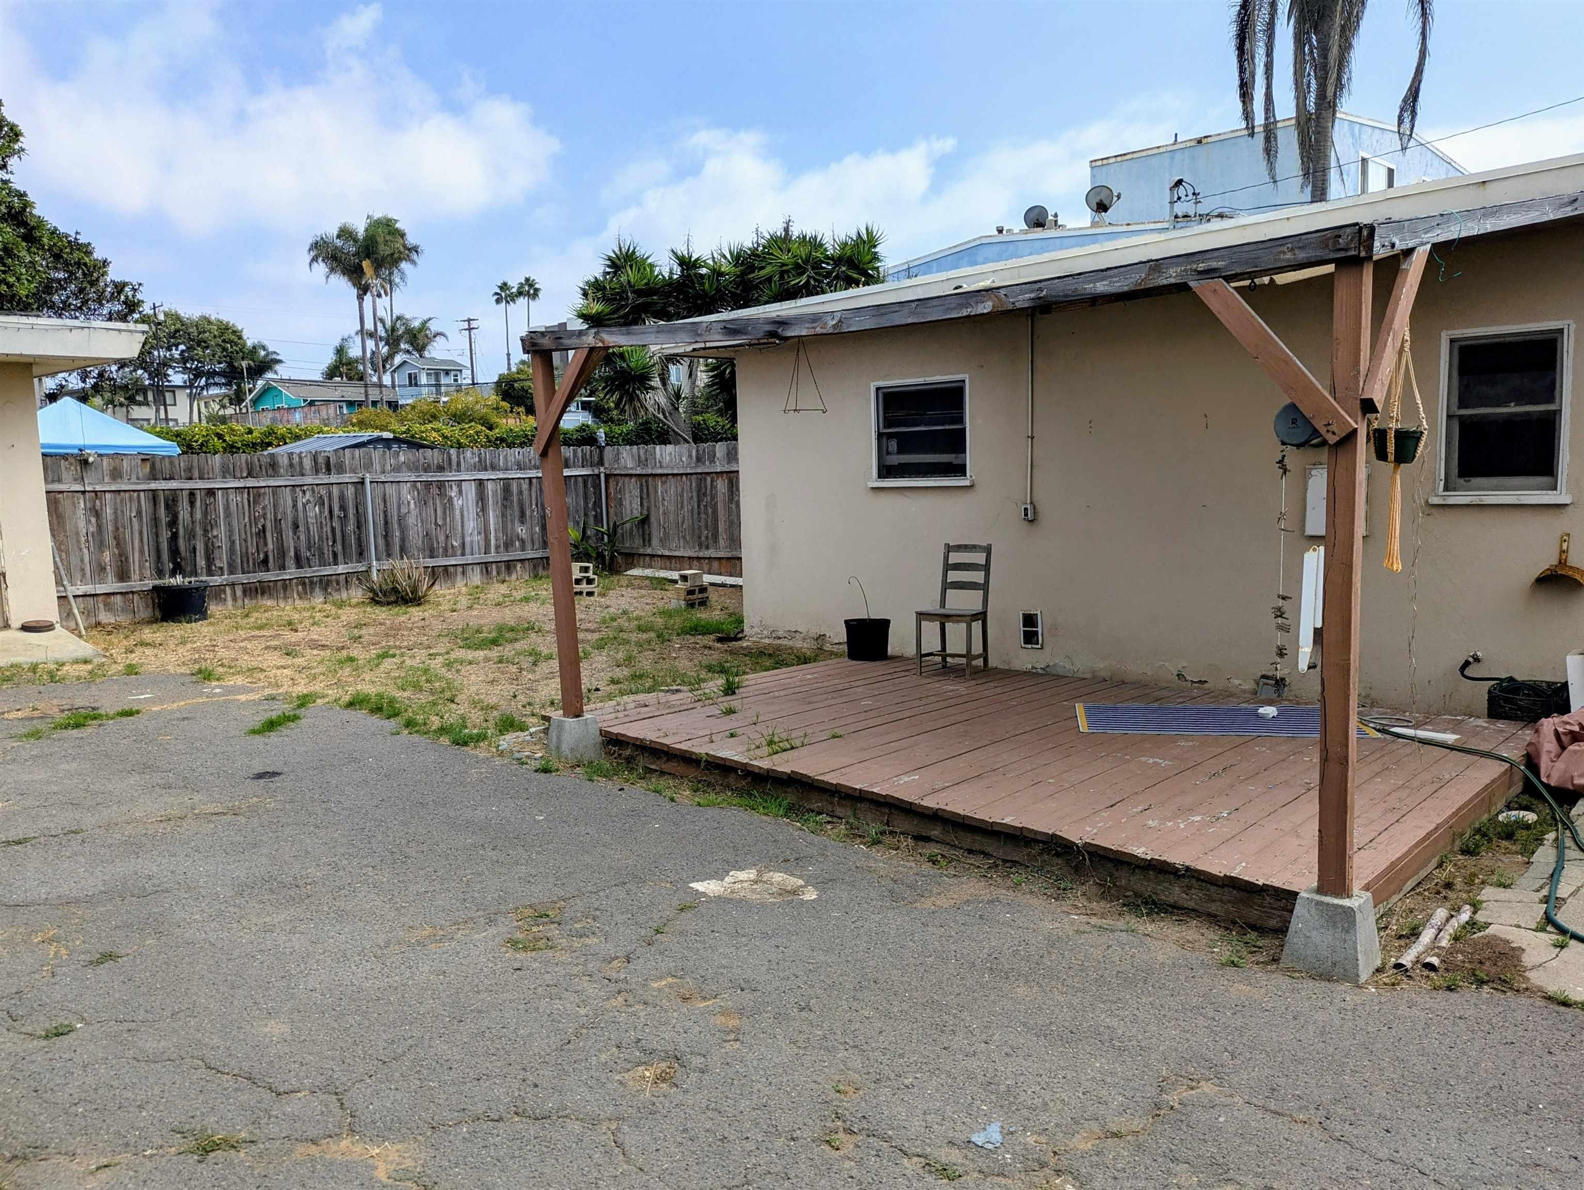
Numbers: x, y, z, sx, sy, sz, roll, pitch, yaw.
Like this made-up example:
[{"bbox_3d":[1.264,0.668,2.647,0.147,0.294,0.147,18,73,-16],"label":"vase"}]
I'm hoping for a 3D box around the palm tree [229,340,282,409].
[{"bbox_3d":[-41.171,-16.512,88.329,4.400,6.230,4.400,-4,6,-24],"label":"palm tree"}]

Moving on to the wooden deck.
[{"bbox_3d":[1.248,0.845,6.663,4.820,0.190,3.290,4,8,43],"label":"wooden deck"}]

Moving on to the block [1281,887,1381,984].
[{"bbox_3d":[1.856,1.142,3.921,0.250,0.247,0.250,4,8,43],"label":"block"}]

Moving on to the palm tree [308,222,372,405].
[{"bbox_3d":[-27.214,-16.719,70.635,4.800,12.220,4.800,-4,6,-20],"label":"palm tree"}]

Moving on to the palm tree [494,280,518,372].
[{"bbox_3d":[-34.355,-30.196,138.813,3.000,15.540,3.000,-3,6,-13],"label":"palm tree"}]

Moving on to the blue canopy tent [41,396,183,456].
[{"bbox_3d":[-14.077,-2.204,22.474,3.050,3.330,3.050,4,8,43],"label":"blue canopy tent"}]

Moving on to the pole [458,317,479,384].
[{"bbox_3d":[-31.487,-22.319,112.523,2.300,9.940,0.500,-3,6,-15],"label":"pole"}]

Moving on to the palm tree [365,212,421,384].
[{"bbox_3d":[-27.726,-19.531,80.736,4.600,14.160,4.600,-3,6,-18],"label":"palm tree"}]

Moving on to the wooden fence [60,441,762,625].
[{"bbox_3d":[-4.253,-0.859,13.375,7.160,1.880,2.900,-6,8,-39],"label":"wooden fence"}]

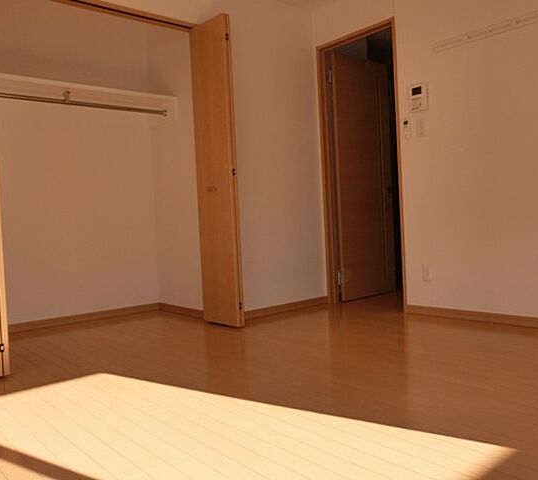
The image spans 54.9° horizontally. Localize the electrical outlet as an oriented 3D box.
[{"bbox_3d":[1.087,0.227,3.560,0.010,0.118,0.069,-4,3,-41],"label":"electrical outlet"}]

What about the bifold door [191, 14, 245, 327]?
[{"bbox_3d":[-0.361,-0.450,3.563,0.059,2.043,0.399,-4,3,-41],"label":"bifold door"}]

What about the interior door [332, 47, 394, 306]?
[{"bbox_3d":[0.833,-0.544,4.536,0.729,2.061,0.034,-4,3,-41],"label":"interior door"}]

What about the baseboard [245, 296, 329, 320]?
[{"bbox_3d":[0.123,0.520,3.950,0.963,0.063,0.013,-4,3,-41],"label":"baseboard"}]

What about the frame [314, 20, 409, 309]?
[{"bbox_3d":[0.738,-0.529,3.995,0.134,2.095,0.762,-4,3,-41],"label":"frame"}]

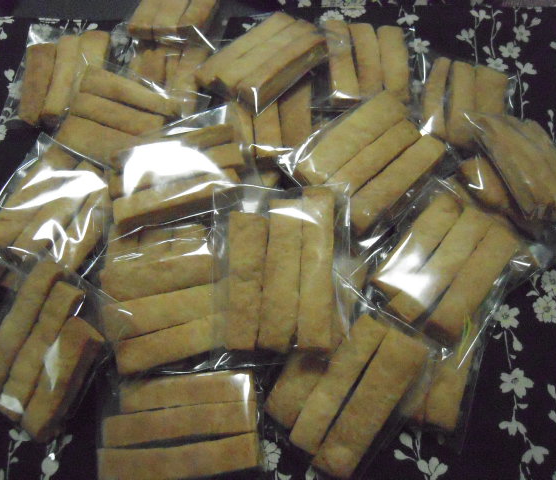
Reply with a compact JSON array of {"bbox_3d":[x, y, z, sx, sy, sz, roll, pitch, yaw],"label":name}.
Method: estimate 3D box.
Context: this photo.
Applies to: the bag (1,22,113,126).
[{"bbox_3d":[-0.233,-0.174,0.550,0.092,0.024,0.122,-3,62,-2],"label":"bag"}]

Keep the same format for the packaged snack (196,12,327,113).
[{"bbox_3d":[-0.016,-0.178,0.514,0.112,0.028,0.079,-40,69,-19],"label":"packaged snack"}]

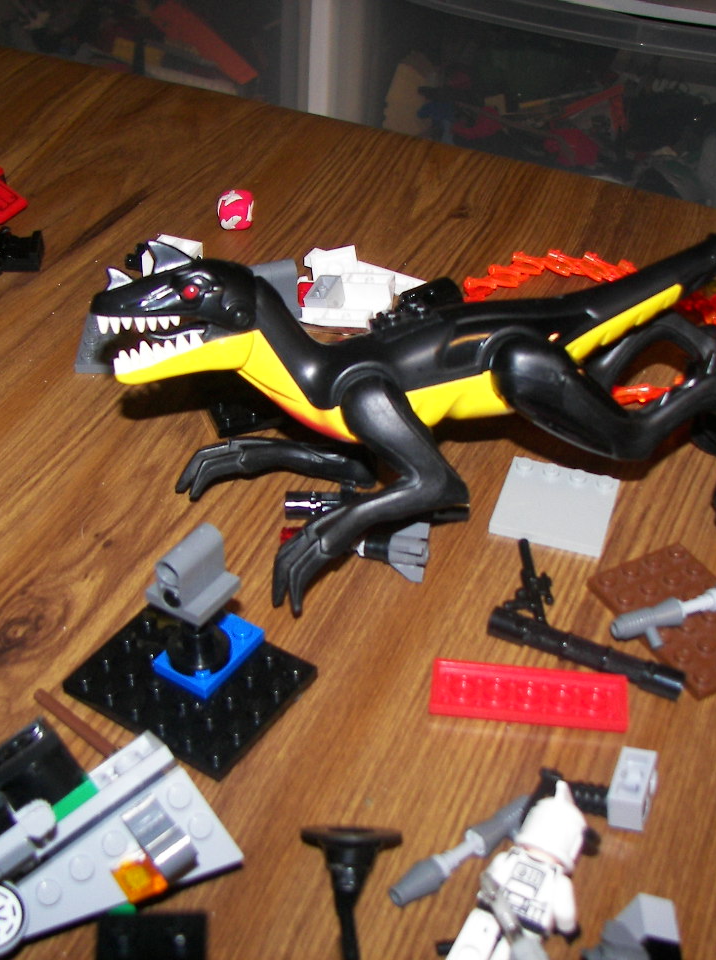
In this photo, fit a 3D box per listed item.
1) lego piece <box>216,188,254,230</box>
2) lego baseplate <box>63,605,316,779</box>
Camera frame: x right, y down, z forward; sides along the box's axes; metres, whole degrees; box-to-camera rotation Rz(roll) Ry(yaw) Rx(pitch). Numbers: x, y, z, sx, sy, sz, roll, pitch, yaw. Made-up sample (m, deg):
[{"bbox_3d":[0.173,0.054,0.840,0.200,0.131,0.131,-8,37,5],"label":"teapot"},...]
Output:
[{"bbox_3d":[-0.047,-0.103,0.507,0.013,0.012,0.013,2,39,-2],"label":"lego piece"},{"bbox_3d":[-0.041,0.049,0.327,0.048,0.005,0.040,24,43,24],"label":"lego baseplate"}]

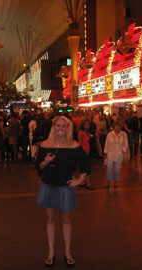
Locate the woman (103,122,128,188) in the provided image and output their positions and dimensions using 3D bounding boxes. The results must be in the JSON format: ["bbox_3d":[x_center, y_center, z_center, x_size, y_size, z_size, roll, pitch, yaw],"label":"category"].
[{"bbox_3d":[1.065,0.485,9.220,0.560,1.560,0.340,0,3,5],"label":"woman"}]

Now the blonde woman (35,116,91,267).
[{"bbox_3d":[-0.085,0.620,4.340,0.620,1.660,0.380,0,3,0],"label":"blonde woman"}]

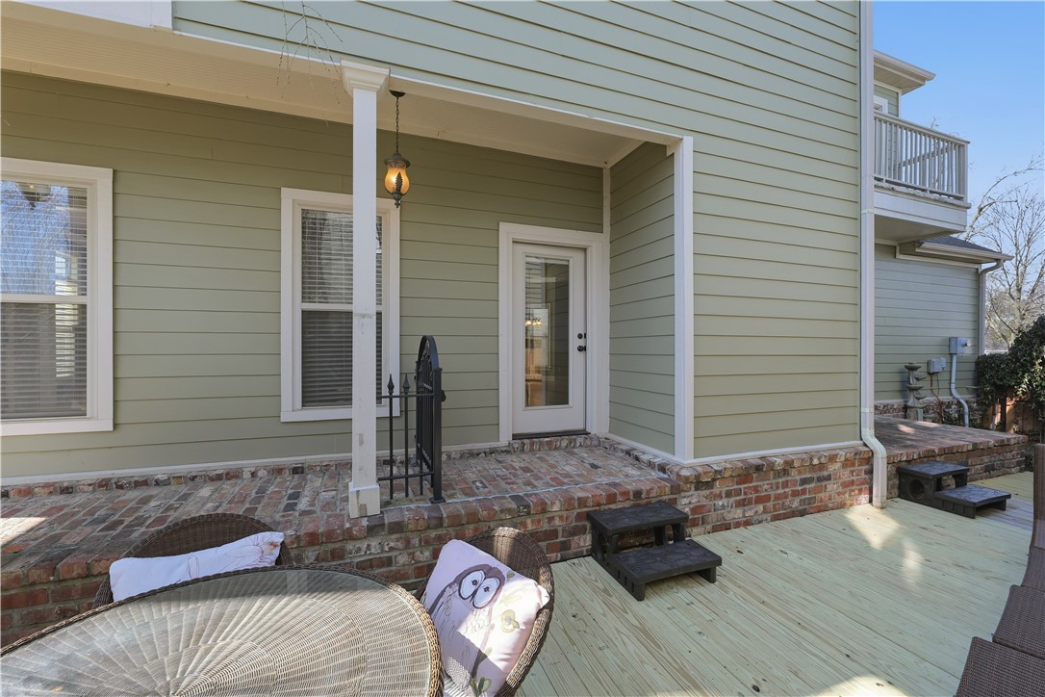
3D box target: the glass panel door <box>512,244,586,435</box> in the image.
[{"bbox_3d":[0.277,-0.092,4.399,0.890,2.010,0.060,0,0,-18],"label":"glass panel door"}]

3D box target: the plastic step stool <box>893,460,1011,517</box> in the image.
[{"bbox_3d":[4.315,1.409,4.066,0.660,0.330,0.590,0,0,-18],"label":"plastic step stool"}]

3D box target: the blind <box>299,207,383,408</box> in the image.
[{"bbox_3d":[-1.652,-0.357,3.750,0.710,1.820,0.060,0,0,-18],"label":"blind"}]

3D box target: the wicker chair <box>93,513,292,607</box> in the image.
[{"bbox_3d":[-1.169,1.134,1.434,0.620,0.880,0.630,0,0,-28],"label":"wicker chair"}]

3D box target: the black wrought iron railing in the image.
[{"bbox_3d":[-0.904,0.483,3.230,0.440,1.170,1.030,0,0,-18],"label":"black wrought iron railing"}]

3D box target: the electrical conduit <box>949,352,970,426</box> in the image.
[{"bbox_3d":[8.529,0.867,7.928,0.090,1.580,0.260,0,0,-18],"label":"electrical conduit"}]

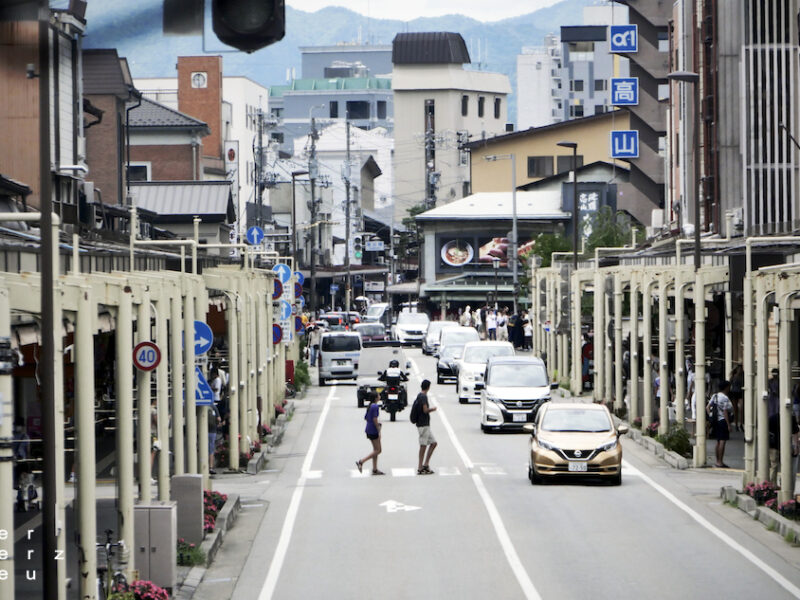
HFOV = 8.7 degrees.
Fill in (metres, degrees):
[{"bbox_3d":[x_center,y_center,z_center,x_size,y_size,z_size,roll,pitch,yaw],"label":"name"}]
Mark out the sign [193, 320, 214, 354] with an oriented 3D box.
[{"bbox_3d":[-3.485,0.661,90.500,0.590,0.590,0.050,0,0,6],"label":"sign"}]

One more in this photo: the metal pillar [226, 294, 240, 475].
[{"bbox_3d":[-3.270,1.561,103.800,0.160,3.575,0.160,-1,0,0],"label":"metal pillar"}]

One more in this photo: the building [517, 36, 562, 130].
[{"bbox_3d":[20.229,-19.377,748.000,8.000,36.000,12.000,0,0,0],"label":"building"}]

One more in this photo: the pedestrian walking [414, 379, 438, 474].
[{"bbox_3d":[0.479,2.434,101.000,0.500,1.800,0.500,0,0,0],"label":"pedestrian walking"}]

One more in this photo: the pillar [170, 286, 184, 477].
[{"bbox_3d":[-3.300,1.497,78.500,0.145,3.337,0.145,-1,0,0],"label":"pillar"}]

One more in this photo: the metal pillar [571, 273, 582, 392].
[{"bbox_3d":[5.526,1.062,164.500,0.240,3.840,0.210,-1,0,0],"label":"metal pillar"}]

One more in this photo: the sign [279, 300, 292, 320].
[{"bbox_3d":[-3.568,0.328,160.000,0.600,0.600,0.060,0,0,0],"label":"sign"}]

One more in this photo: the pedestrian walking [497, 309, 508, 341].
[{"bbox_3d":[4.789,1.223,245.000,0.500,1.730,0.380,-1,0,-3],"label":"pedestrian walking"}]

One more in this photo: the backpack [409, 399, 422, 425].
[{"bbox_3d":[0.323,2.211,104.500,0.230,0.460,0.310,-1,0,0],"label":"backpack"}]

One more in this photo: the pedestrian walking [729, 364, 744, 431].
[{"bbox_3d":[7.942,2.300,124.000,0.420,1.565,0.360,0,0,26],"label":"pedestrian walking"}]

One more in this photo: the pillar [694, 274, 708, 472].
[{"bbox_3d":[5.937,1.352,104.000,0.210,3.870,0.210,0,0,0],"label":"pillar"}]

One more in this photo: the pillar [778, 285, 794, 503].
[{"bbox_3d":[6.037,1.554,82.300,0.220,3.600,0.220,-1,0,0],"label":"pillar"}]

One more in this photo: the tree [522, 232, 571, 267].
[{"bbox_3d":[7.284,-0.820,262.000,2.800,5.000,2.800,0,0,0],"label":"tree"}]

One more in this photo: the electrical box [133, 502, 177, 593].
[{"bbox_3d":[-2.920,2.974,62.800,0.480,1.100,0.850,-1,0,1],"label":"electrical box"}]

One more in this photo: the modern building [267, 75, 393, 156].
[{"bbox_3d":[-4.281,-12.838,620.746,17.901,25.932,15.000,0,0,27],"label":"modern building"}]

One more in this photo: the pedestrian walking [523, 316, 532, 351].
[{"bbox_3d":[6.340,1.681,262.000,0.380,1.700,0.500,0,0,30],"label":"pedestrian walking"}]

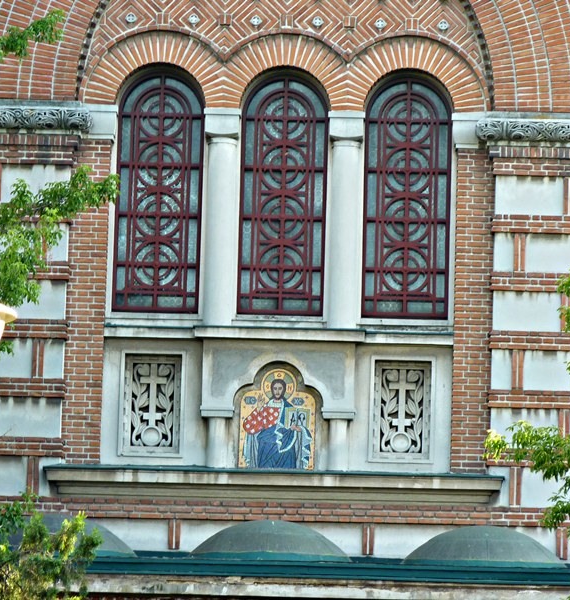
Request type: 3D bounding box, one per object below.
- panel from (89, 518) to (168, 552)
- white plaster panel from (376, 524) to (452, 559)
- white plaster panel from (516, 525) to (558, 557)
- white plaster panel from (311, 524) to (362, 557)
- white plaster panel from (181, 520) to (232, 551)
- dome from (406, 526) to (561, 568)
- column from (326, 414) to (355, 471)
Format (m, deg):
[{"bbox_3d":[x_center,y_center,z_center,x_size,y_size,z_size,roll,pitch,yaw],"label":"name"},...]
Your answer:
[{"bbox_3d":[-1.880,2.838,54.580,0.988,0.415,0.060,1,-9,1],"label":"panel"},{"bbox_3d":[1.615,2.977,55.411,1.014,0.431,0.060,1,-11,2],"label":"white plaster panel"},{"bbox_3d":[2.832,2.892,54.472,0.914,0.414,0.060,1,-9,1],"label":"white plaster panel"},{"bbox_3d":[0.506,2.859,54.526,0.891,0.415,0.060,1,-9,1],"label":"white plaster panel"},{"bbox_3d":[-0.685,2.626,49.705,0.944,0.386,0.050,1,-10,2],"label":"white plaster panel"},{"bbox_3d":[2.354,2.994,54.133,1.923,0.580,1.885,1,-11,2],"label":"dome"},{"bbox_3d":[0.658,1.696,54.691,0.326,0.722,0.300,1,-9,1],"label":"column"}]

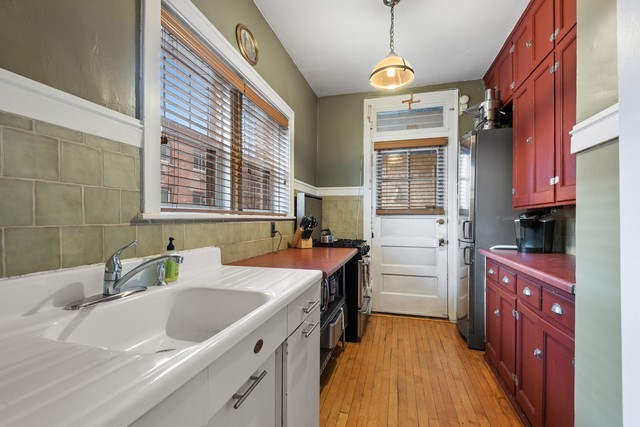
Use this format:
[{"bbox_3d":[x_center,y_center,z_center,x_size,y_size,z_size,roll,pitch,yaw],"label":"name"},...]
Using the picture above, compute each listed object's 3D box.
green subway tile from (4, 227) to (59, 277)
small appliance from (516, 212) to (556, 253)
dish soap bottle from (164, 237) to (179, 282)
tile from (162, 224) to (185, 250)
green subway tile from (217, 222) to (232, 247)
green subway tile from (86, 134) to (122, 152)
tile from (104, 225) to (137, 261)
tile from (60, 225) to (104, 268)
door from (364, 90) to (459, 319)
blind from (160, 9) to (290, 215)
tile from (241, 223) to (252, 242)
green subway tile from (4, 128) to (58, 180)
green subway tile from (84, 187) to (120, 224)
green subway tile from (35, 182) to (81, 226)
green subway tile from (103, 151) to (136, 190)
[{"bbox_3d":[-0.830,0.108,0.819,0.010,0.132,0.130,0,-1,15],"label":"green subway tile"},{"bbox_3d":[1.730,0.153,2.337,0.242,0.323,0.182,0,-1,17],"label":"small appliance"},{"bbox_3d":[-0.593,0.181,1.133,0.052,0.181,0.060,0,-1,14],"label":"dish soap bottle"},{"bbox_3d":[-0.641,0.106,1.246,0.010,0.121,0.126,0,-1,14],"label":"tile"},{"bbox_3d":[-0.549,0.110,1.619,0.010,0.121,0.126,0,-1,14],"label":"green subway tile"},{"bbox_3d":[-0.717,-0.231,0.939,0.010,0.037,0.120,0,-1,14],"label":"green subway tile"},{"bbox_3d":[-0.702,0.104,0.997,0.010,0.121,0.123,0,-1,14],"label":"tile"},{"bbox_3d":[-0.732,0.102,0.875,0.010,0.121,0.120,0,-1,14],"label":"tile"},{"bbox_3d":[1.083,-0.102,3.429,1.070,2.670,0.110,0,-1,14],"label":"door"},{"bbox_3d":[-0.536,-0.456,2.026,0.071,0.907,1.601,0,-1,15],"label":"blind"},{"bbox_3d":[-0.516,0.128,1.990,0.010,0.132,0.130,0,-1,15],"label":"tile"},{"bbox_3d":[-0.831,-0.166,0.824,0.010,0.132,0.130,0,-1,15],"label":"green subway tile"},{"bbox_3d":[-0.778,-0.025,1.017,0.010,0.132,0.130,0,-1,15],"label":"green subway tile"},{"bbox_3d":[-0.813,-0.028,0.887,0.010,0.132,0.130,0,-1,15],"label":"green subway tile"},{"bbox_3d":[-0.761,-0.162,1.084,0.010,0.132,0.130,0,-1,15],"label":"green subway tile"}]

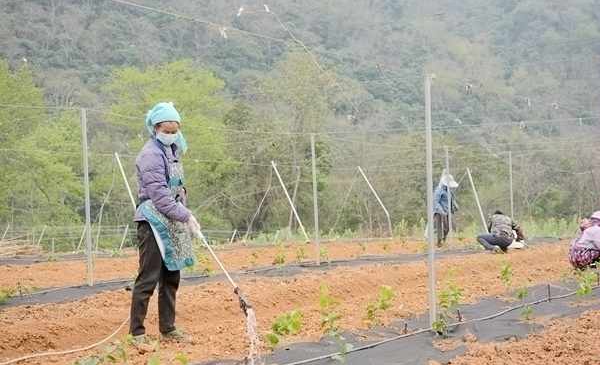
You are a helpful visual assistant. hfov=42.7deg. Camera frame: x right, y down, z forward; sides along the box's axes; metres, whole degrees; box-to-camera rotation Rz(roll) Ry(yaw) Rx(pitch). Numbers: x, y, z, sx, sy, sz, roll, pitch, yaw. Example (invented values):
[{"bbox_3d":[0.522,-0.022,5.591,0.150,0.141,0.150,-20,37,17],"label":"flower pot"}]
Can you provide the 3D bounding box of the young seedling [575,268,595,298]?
[{"bbox_3d":[2.828,1.000,7.600,0.218,0.297,0.207,-2,-1,20],"label":"young seedling"}]

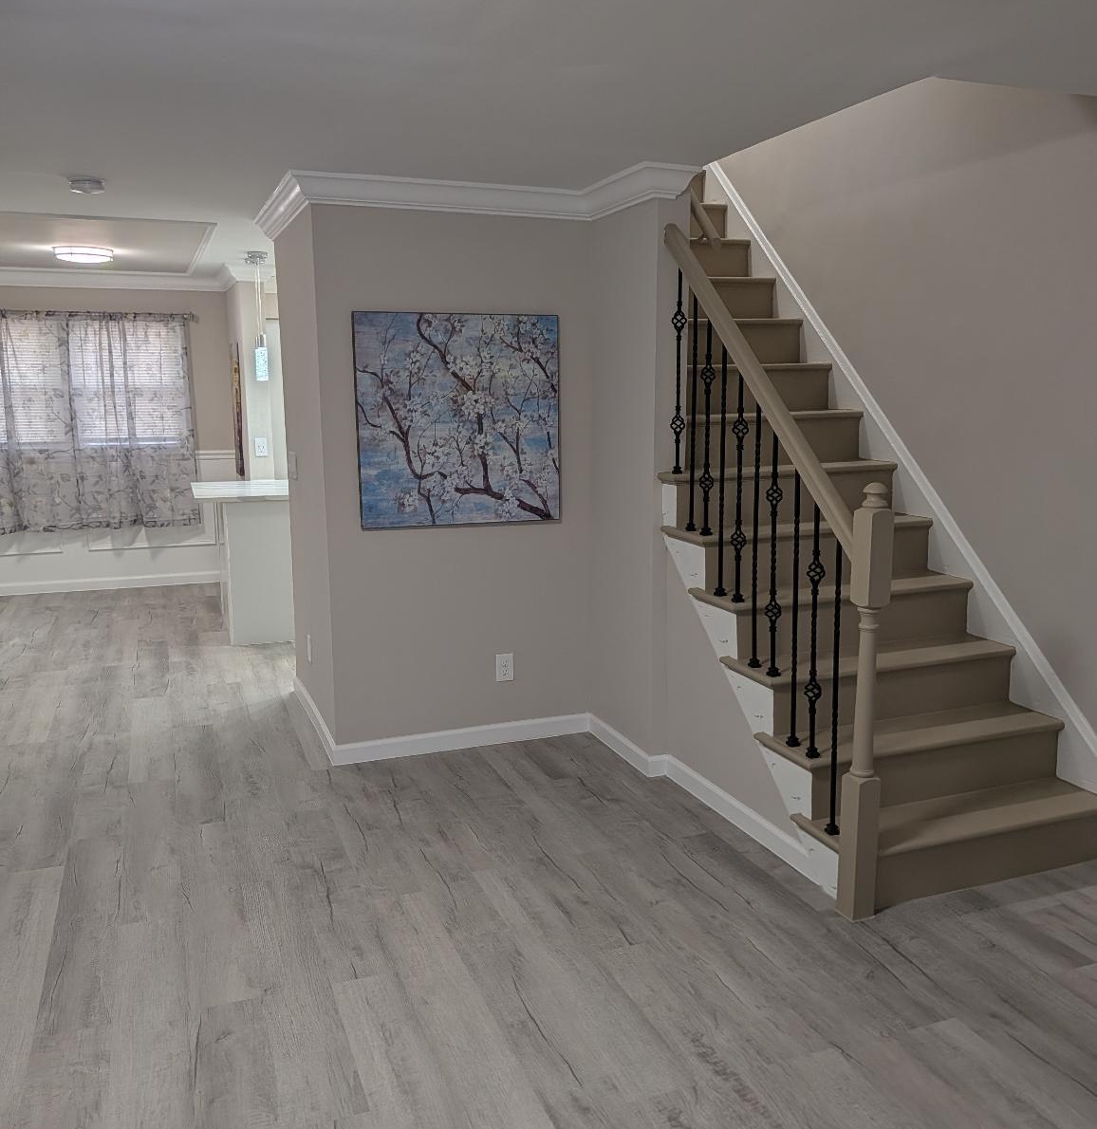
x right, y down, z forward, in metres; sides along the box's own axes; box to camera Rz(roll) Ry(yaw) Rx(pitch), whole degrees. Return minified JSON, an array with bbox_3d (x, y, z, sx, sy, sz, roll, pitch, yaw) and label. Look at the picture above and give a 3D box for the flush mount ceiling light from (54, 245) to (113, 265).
[{"bbox_3d":[-2.741,-1.825,5.964,0.335,0.085,0.335,-4,11,-21],"label":"flush mount ceiling light"}]

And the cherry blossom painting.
[{"bbox_3d":[-0.349,-0.578,4.093,0.850,0.850,0.035,-4,11,-21],"label":"cherry blossom painting"}]

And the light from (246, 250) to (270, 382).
[{"bbox_3d":[-1.746,-1.486,6.108,0.120,0.750,0.120,-4,11,-21],"label":"light"}]

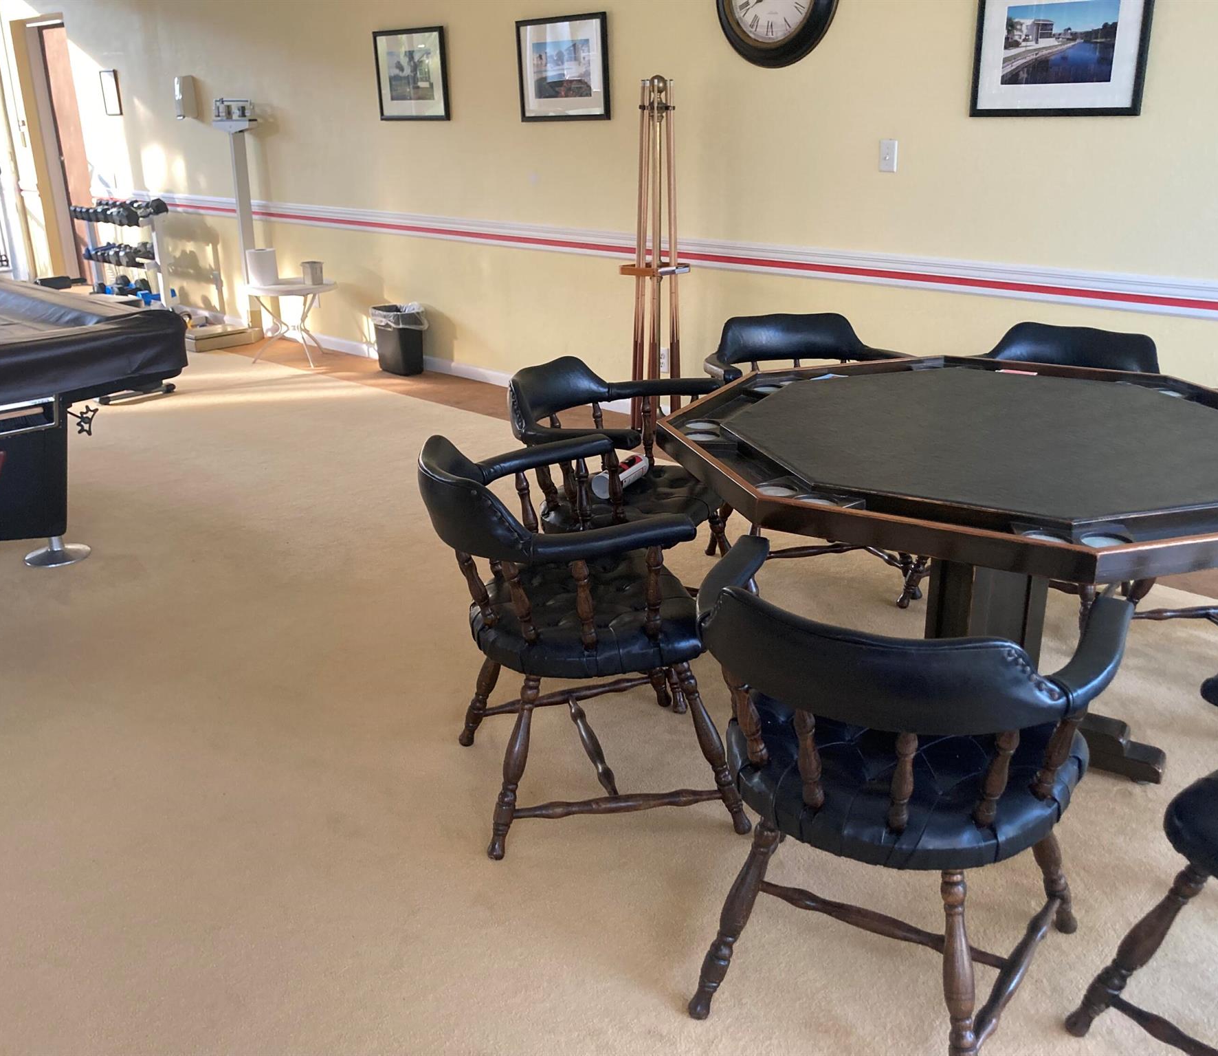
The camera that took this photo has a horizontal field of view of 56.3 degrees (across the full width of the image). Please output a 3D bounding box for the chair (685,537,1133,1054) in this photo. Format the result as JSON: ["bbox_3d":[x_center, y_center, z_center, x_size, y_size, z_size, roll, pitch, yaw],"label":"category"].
[{"bbox_3d":[0.438,0.394,1.796,0.625,0.766,0.590,10,23,27],"label":"chair"}]

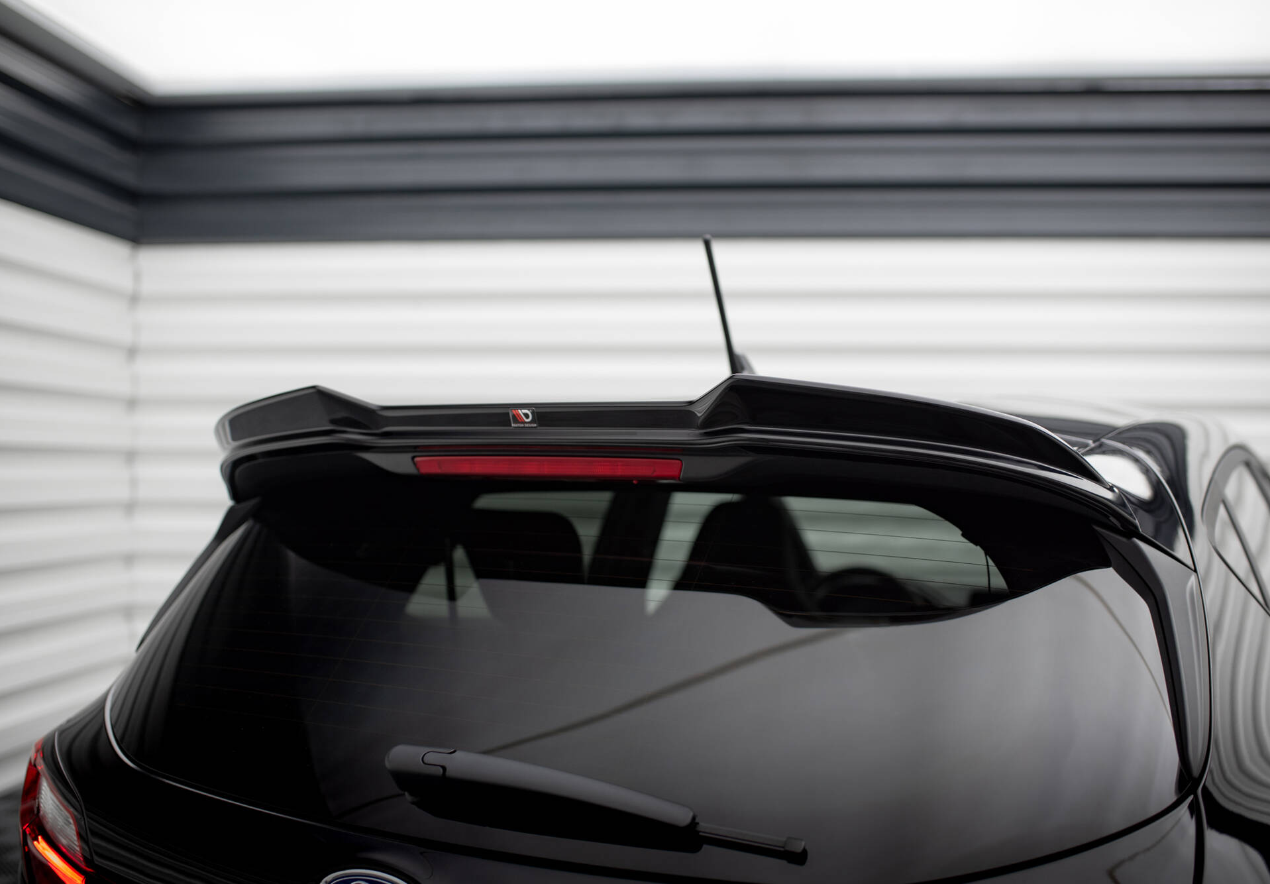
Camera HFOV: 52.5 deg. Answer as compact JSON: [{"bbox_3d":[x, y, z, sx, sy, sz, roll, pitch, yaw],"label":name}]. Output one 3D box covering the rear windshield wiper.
[{"bbox_3d":[-0.053,0.315,1.151,0.416,0.060,0.062,0,-1,27],"label":"rear windshield wiper"}]

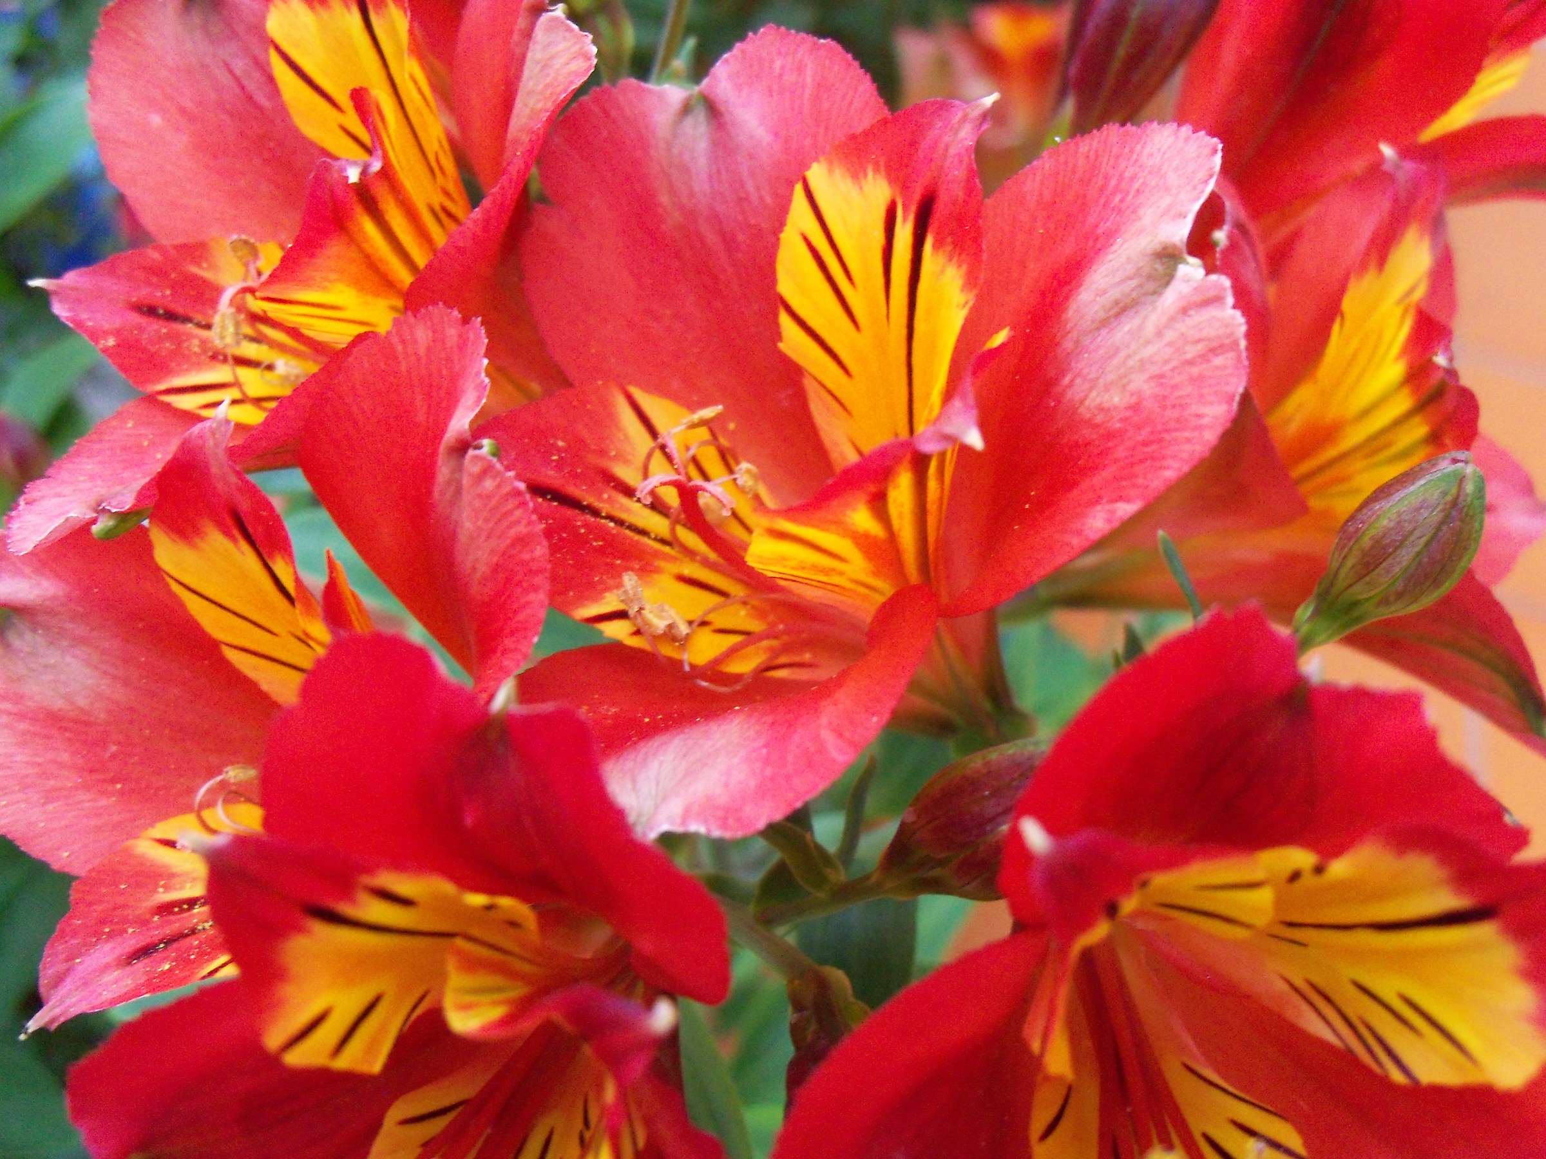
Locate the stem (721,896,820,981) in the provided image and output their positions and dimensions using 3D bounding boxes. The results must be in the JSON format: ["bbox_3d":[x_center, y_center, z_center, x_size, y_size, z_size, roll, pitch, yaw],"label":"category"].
[{"bbox_3d":[0.000,0.040,0.173,0.013,0.003,0.003,40,0,6],"label":"stem"}]

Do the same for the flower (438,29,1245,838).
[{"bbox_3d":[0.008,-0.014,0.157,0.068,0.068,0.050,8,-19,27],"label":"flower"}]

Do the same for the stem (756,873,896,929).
[{"bbox_3d":[0.006,0.036,0.173,0.015,0.003,0.003,-16,0,6],"label":"stem"}]

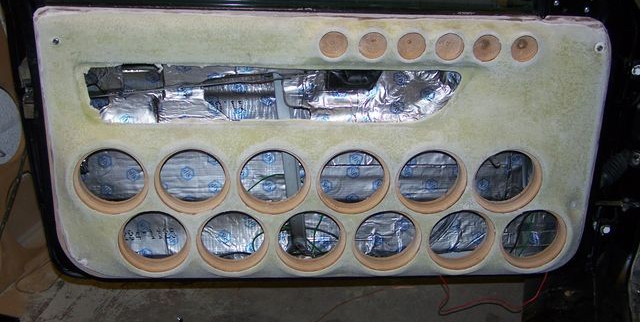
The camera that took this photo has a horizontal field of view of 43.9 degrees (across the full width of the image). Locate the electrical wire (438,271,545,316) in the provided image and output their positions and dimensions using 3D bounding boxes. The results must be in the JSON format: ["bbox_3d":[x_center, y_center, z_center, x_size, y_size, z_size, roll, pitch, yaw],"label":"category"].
[{"bbox_3d":[0.456,0.350,2.100,0.290,0.130,0.100,-1,27,-4],"label":"electrical wire"}]

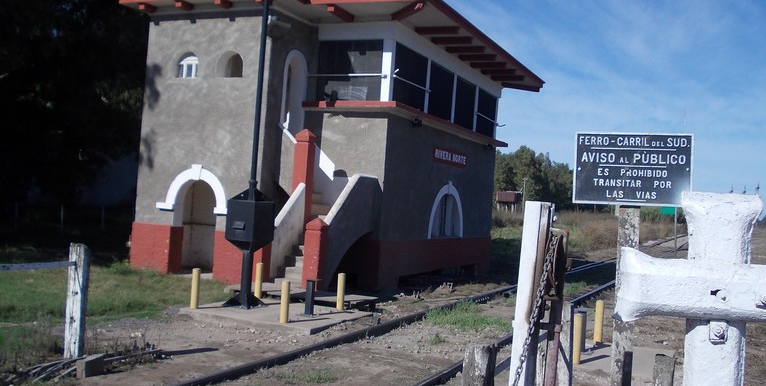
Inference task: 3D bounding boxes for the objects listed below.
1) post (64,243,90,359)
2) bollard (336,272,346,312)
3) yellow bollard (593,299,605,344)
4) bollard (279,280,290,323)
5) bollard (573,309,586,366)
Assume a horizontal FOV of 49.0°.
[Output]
[{"bbox_3d":[-3.341,1.187,9.215,0.180,1.250,0.115,3,-1,22],"label":"post"},{"bbox_3d":[-0.707,1.661,14.093,0.117,0.620,0.117,3,-1,22],"label":"bollard"},{"bbox_3d":[3.071,1.820,11.945,0.117,0.620,0.117,3,-1,22],"label":"yellow bollard"},{"bbox_3d":[-1.431,1.587,12.342,0.117,0.620,0.117,3,-1,22],"label":"bollard"},{"bbox_3d":[2.329,1.743,10.066,0.117,0.620,0.117,3,-1,22],"label":"bollard"}]

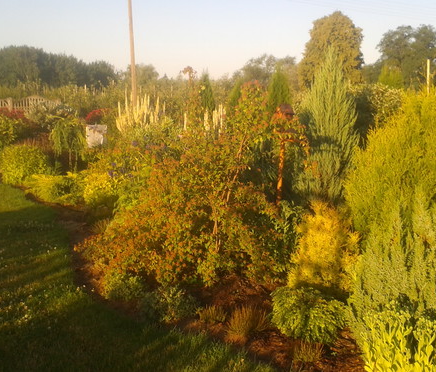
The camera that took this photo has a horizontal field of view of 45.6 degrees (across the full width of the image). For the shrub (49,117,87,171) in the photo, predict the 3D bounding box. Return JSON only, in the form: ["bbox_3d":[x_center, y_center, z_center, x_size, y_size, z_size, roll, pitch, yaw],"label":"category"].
[{"bbox_3d":[-3.095,-0.834,10.613,0.750,1.160,0.750,-1,10,0],"label":"shrub"}]

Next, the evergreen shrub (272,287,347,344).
[{"bbox_3d":[0.579,0.799,3.315,0.450,0.250,0.420,2,10,10],"label":"evergreen shrub"}]

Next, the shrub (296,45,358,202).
[{"bbox_3d":[1.544,-0.815,7.274,0.860,2.190,0.860,-1,10,0],"label":"shrub"}]

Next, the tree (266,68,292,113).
[{"bbox_3d":[1.877,-2.473,15.812,0.800,2.250,0.800,1,10,7],"label":"tree"}]

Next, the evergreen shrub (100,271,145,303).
[{"bbox_3d":[-0.710,0.720,3.890,0.320,0.200,0.290,-2,10,-11],"label":"evergreen shrub"}]

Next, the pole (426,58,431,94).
[{"bbox_3d":[3.963,-1.348,9.918,0.050,2.130,0.050,4,11,21],"label":"pole"}]

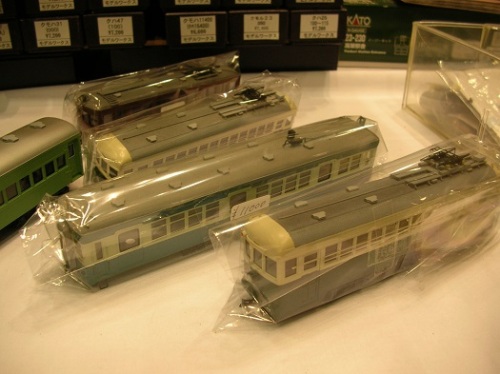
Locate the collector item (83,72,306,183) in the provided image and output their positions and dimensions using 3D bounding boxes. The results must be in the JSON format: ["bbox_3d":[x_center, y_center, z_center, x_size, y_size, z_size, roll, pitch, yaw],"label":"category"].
[{"bbox_3d":[-0.031,-0.030,0.333,0.042,0.049,0.160,25,35,39],"label":"collector item"}]

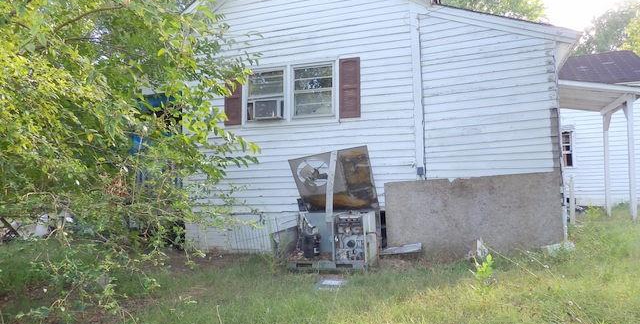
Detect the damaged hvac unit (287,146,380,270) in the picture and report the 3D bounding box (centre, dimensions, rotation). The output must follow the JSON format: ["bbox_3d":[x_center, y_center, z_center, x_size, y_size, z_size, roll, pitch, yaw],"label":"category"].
[{"bbox_3d":[0.209,0.643,6.273,1.100,1.600,0.850,-2,-8,19],"label":"damaged hvac unit"}]

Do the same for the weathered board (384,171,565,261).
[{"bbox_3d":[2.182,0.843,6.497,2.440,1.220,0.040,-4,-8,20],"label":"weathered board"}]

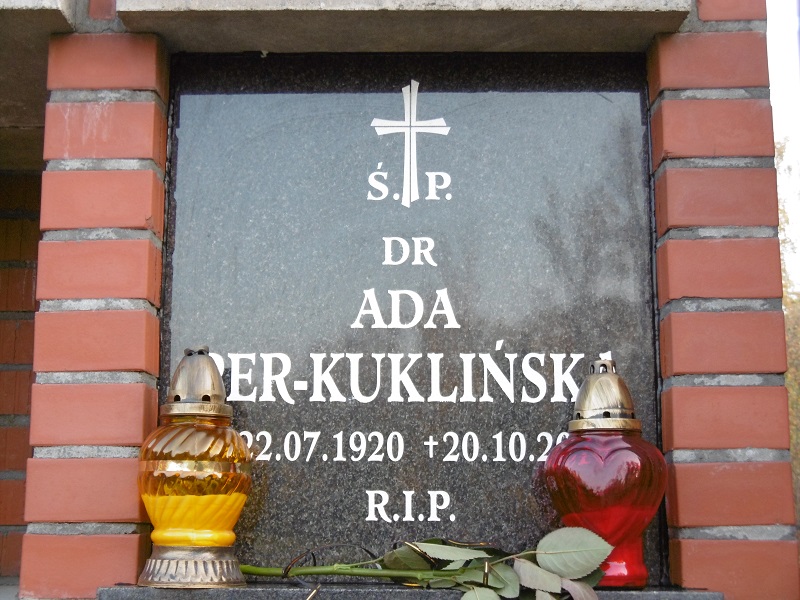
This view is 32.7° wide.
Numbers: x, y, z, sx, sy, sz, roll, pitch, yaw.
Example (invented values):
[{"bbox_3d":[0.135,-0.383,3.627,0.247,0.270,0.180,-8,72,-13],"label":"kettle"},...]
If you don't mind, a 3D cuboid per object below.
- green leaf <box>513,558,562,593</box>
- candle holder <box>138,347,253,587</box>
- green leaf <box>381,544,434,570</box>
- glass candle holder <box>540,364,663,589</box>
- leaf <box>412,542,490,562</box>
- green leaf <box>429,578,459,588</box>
[{"bbox_3d":[0.136,0.273,1.350,0.050,0.034,0.024,0,-10,1],"label":"green leaf"},{"bbox_3d":[-0.211,0.171,1.407,0.117,0.245,0.117,0,-10,1],"label":"candle holder"},{"bbox_3d":[0.008,0.263,1.395,0.054,0.027,0.026,0,-10,1],"label":"green leaf"},{"bbox_3d":[0.213,0.178,1.411,0.126,0.233,0.122,-2,-10,11],"label":"glass candle holder"},{"bbox_3d":[0.052,0.257,1.390,0.080,0.020,0.030,0,-10,1],"label":"leaf"},{"bbox_3d":[0.043,0.284,1.365,0.030,0.010,0.016,0,-10,1],"label":"green leaf"}]

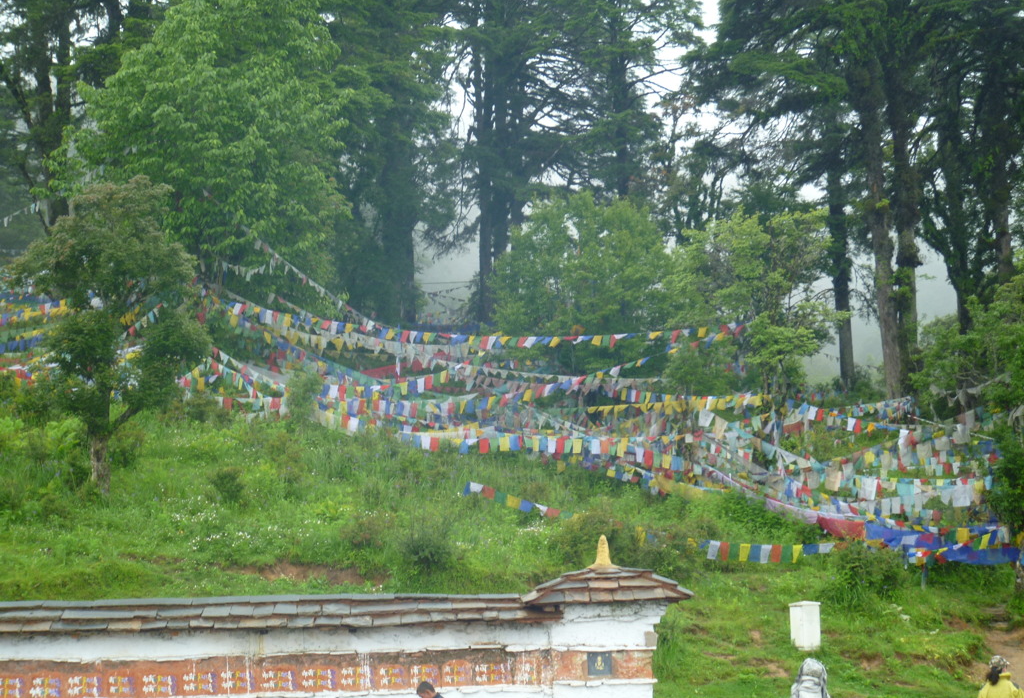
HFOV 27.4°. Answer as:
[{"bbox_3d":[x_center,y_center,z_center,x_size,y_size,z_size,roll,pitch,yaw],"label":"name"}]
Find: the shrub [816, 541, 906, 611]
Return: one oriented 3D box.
[{"bbox_3d":[5.340,3.451,32.000,1.402,1.036,1.191,0,-4,0],"label":"shrub"}]

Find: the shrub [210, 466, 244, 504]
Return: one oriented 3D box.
[{"bbox_3d":[-5.147,2.452,38.000,0.615,0.688,0.584,0,-4,0],"label":"shrub"}]

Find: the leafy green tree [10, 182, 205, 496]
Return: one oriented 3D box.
[{"bbox_3d":[-7.360,-0.247,38.500,3.593,5.793,3.413,0,-4,0],"label":"leafy green tree"}]

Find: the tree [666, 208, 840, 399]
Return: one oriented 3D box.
[{"bbox_3d":[5.749,-1.047,50.000,4.142,4.642,3.935,0,-4,0],"label":"tree"}]

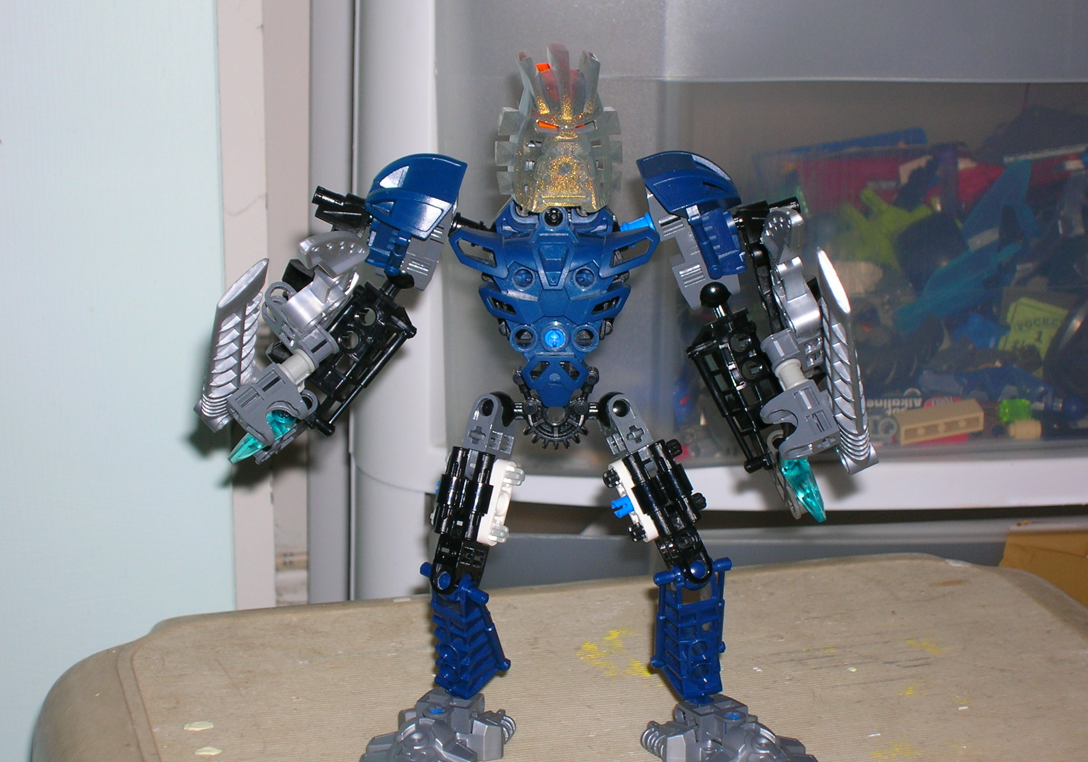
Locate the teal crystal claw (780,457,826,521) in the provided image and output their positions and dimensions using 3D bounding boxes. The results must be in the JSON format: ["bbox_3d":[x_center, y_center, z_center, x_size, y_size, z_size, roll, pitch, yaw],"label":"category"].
[{"bbox_3d":[0.068,0.027,0.702,0.007,0.007,0.023,-10,61,-32],"label":"teal crystal claw"}]

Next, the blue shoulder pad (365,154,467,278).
[{"bbox_3d":[-0.034,-0.044,0.712,0.024,0.031,0.024,16,9,7],"label":"blue shoulder pad"}]

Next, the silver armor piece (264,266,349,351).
[{"bbox_3d":[-0.062,-0.019,0.708,0.019,0.021,0.016,34,-19,13],"label":"silver armor piece"}]

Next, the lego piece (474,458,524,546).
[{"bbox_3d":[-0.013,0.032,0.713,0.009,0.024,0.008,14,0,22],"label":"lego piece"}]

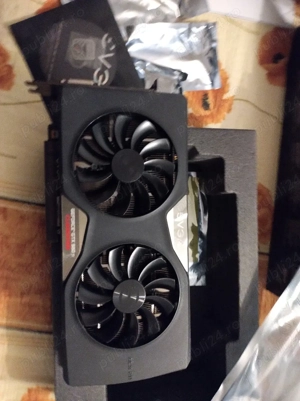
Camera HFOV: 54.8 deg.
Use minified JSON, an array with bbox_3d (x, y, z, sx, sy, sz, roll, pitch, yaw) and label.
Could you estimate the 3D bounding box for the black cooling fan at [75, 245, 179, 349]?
[{"bbox_3d":[-0.018,0.084,0.253,0.088,0.021,0.088,-1,91,-10],"label":"black cooling fan"}]

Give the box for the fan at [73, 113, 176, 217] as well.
[{"bbox_3d":[-0.019,-0.030,0.250,0.088,0.021,0.088,-1,91,-10],"label":"fan"}]

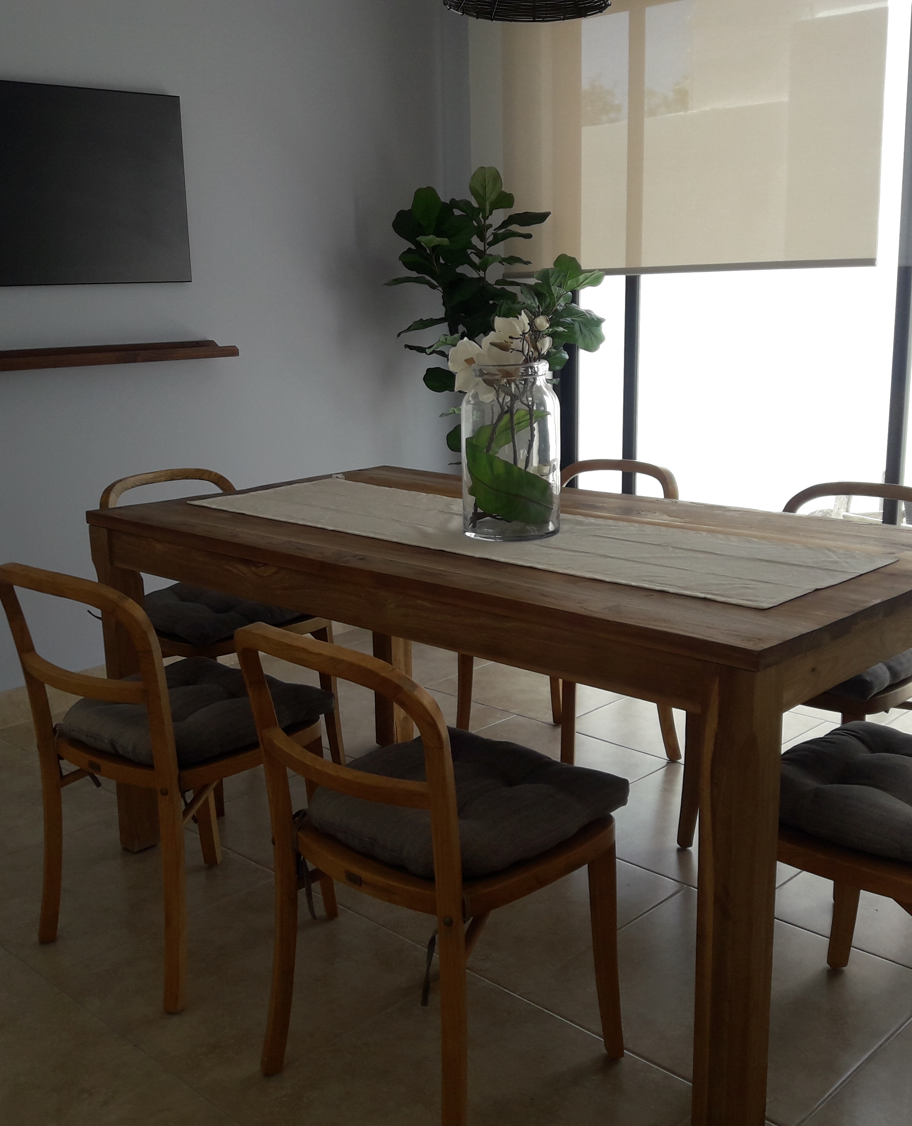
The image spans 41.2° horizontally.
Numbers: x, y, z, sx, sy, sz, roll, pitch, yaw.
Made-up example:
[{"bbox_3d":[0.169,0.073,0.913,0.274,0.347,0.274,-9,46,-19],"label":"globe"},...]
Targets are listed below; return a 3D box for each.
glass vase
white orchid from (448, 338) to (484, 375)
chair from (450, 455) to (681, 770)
[{"bbox_3d":[0.105,-0.218,2.318,0.191,0.325,0.191,-1,12,0],"label":"glass vase"},{"bbox_3d":[0.019,-0.392,2.312,0.078,0.085,0.065,5,14,26],"label":"white orchid"},{"bbox_3d":[0.286,0.150,3.268,0.485,0.803,0.465,-11,16,-39],"label":"chair"}]

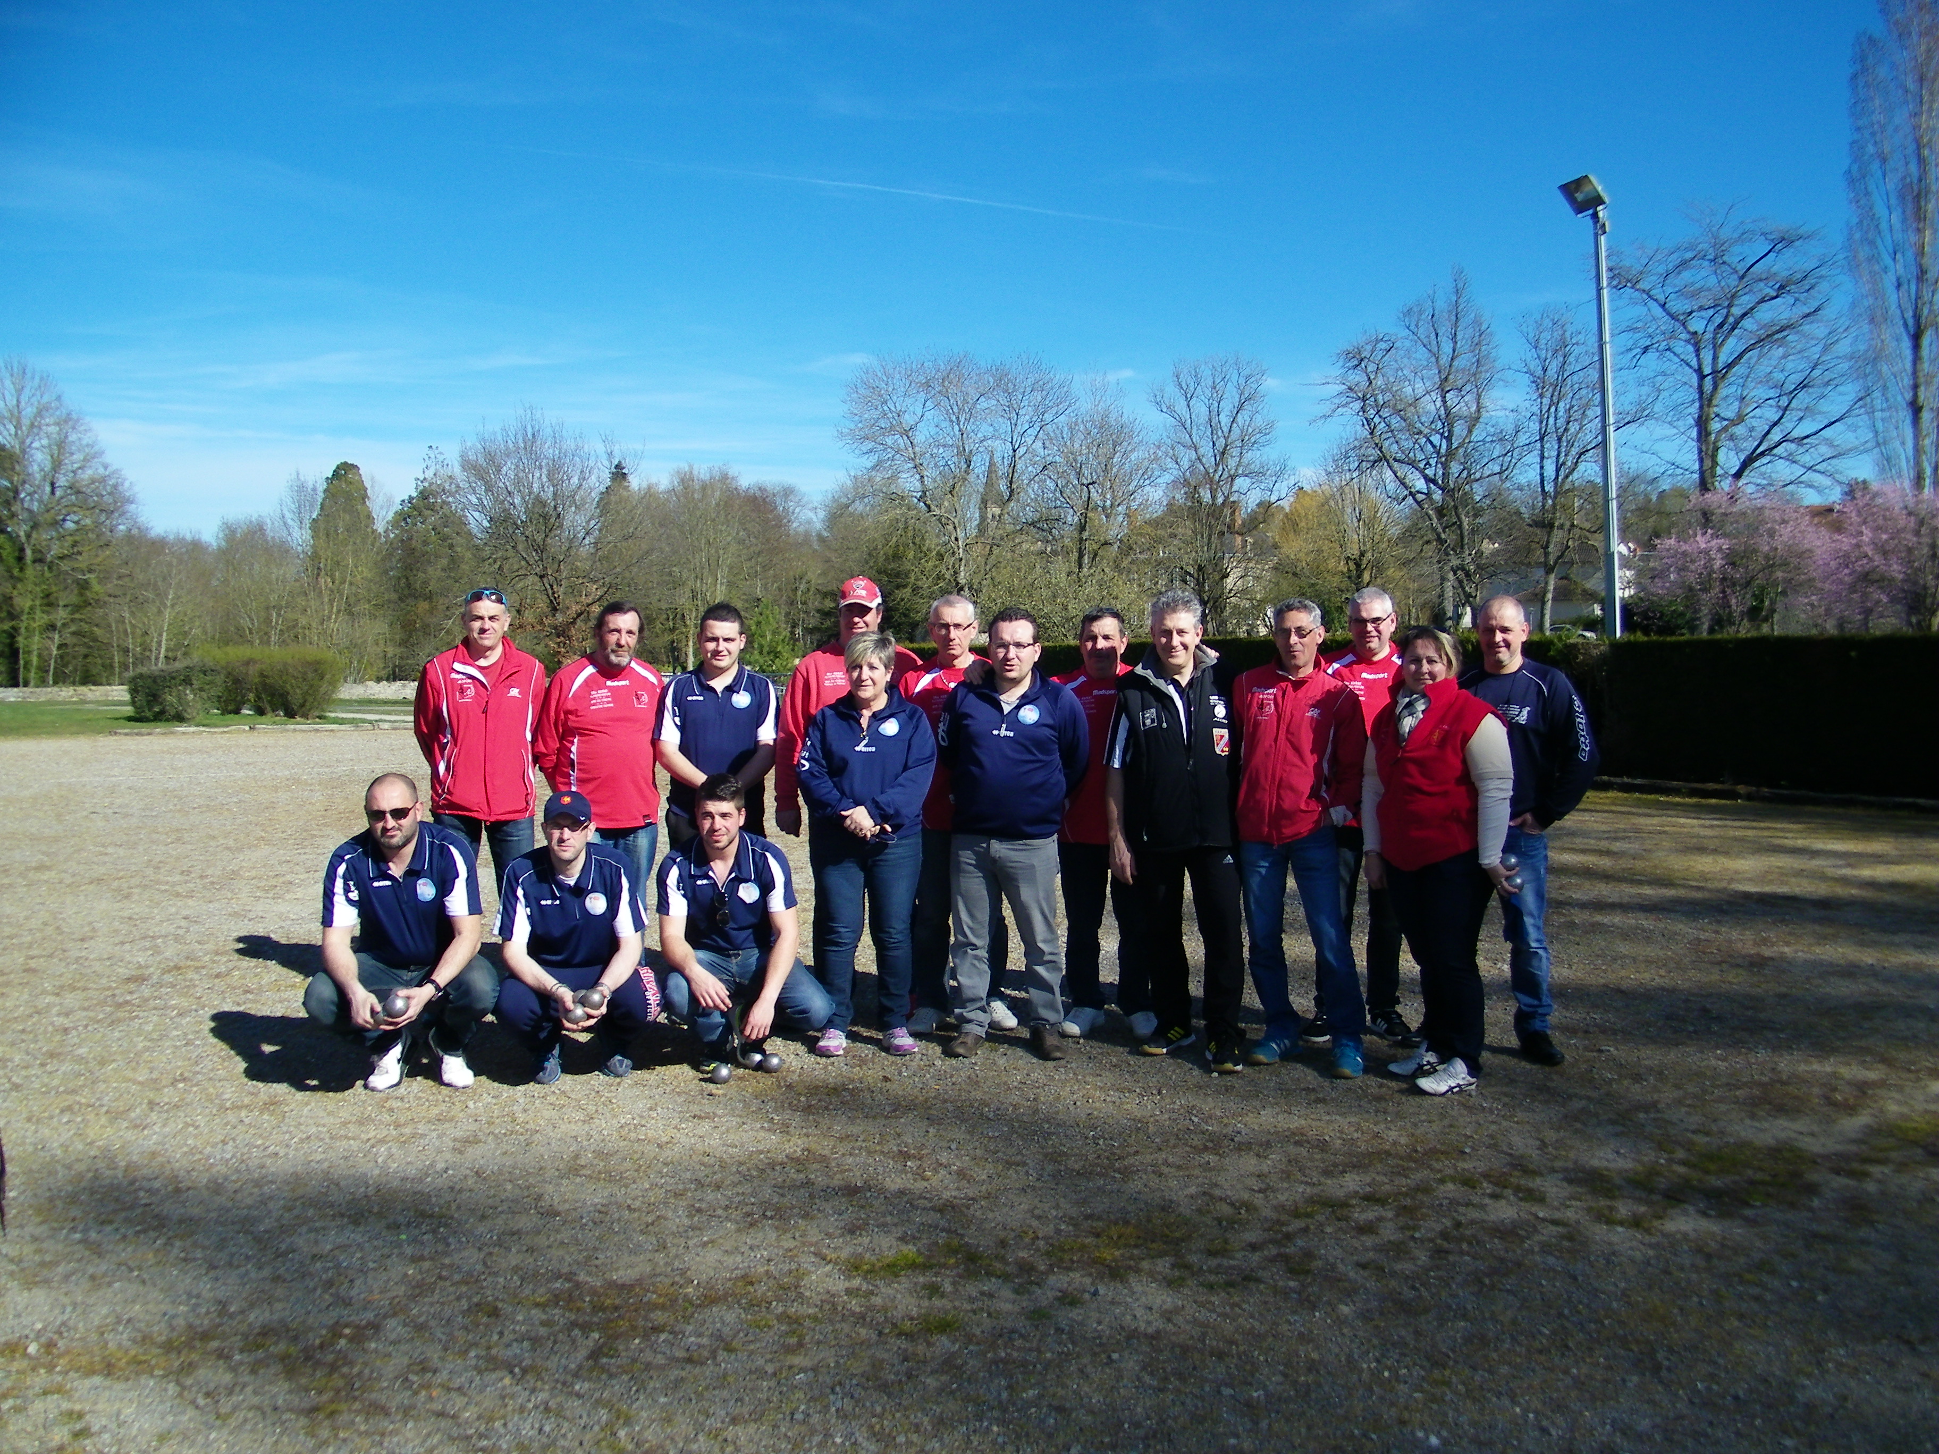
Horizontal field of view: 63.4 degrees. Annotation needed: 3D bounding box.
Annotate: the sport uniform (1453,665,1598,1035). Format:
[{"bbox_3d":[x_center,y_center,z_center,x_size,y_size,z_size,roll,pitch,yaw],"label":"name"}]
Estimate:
[{"bbox_3d":[2.081,0.458,5.960,0.610,1.450,0.340,0,2,9],"label":"sport uniform"}]

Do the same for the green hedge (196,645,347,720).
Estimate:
[{"bbox_3d":[-16.398,-1.041,36.992,3.500,1.738,2.600,-1,3,-12],"label":"green hedge"}]

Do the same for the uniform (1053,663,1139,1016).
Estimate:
[{"bbox_3d":[0.561,0.474,6.529,0.520,1.482,0.330,0,3,5],"label":"uniform"}]

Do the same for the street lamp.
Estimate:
[{"bbox_3d":[7.888,-3.203,19.800,0.650,7.600,0.650,1,3,41],"label":"street lamp"}]

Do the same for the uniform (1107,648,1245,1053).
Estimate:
[{"bbox_3d":[0.788,0.465,5.980,0.540,1.540,0.350,-1,2,-3],"label":"uniform"}]

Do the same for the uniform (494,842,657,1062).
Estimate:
[{"bbox_3d":[-1.489,0.849,5.920,0.620,0.840,0.620,-1,2,-11],"label":"uniform"}]

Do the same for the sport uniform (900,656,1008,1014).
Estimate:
[{"bbox_3d":[-0.060,0.452,6.540,0.500,1.490,0.320,-1,2,0],"label":"sport uniform"}]

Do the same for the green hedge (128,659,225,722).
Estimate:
[{"bbox_3d":[-21.741,-0.847,43.000,2.400,1.600,1.800,-2,3,-23],"label":"green hedge"}]

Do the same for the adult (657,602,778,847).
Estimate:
[{"bbox_3d":[-1.029,0.384,6.400,0.530,1.780,0.330,-1,3,-9],"label":"adult"}]

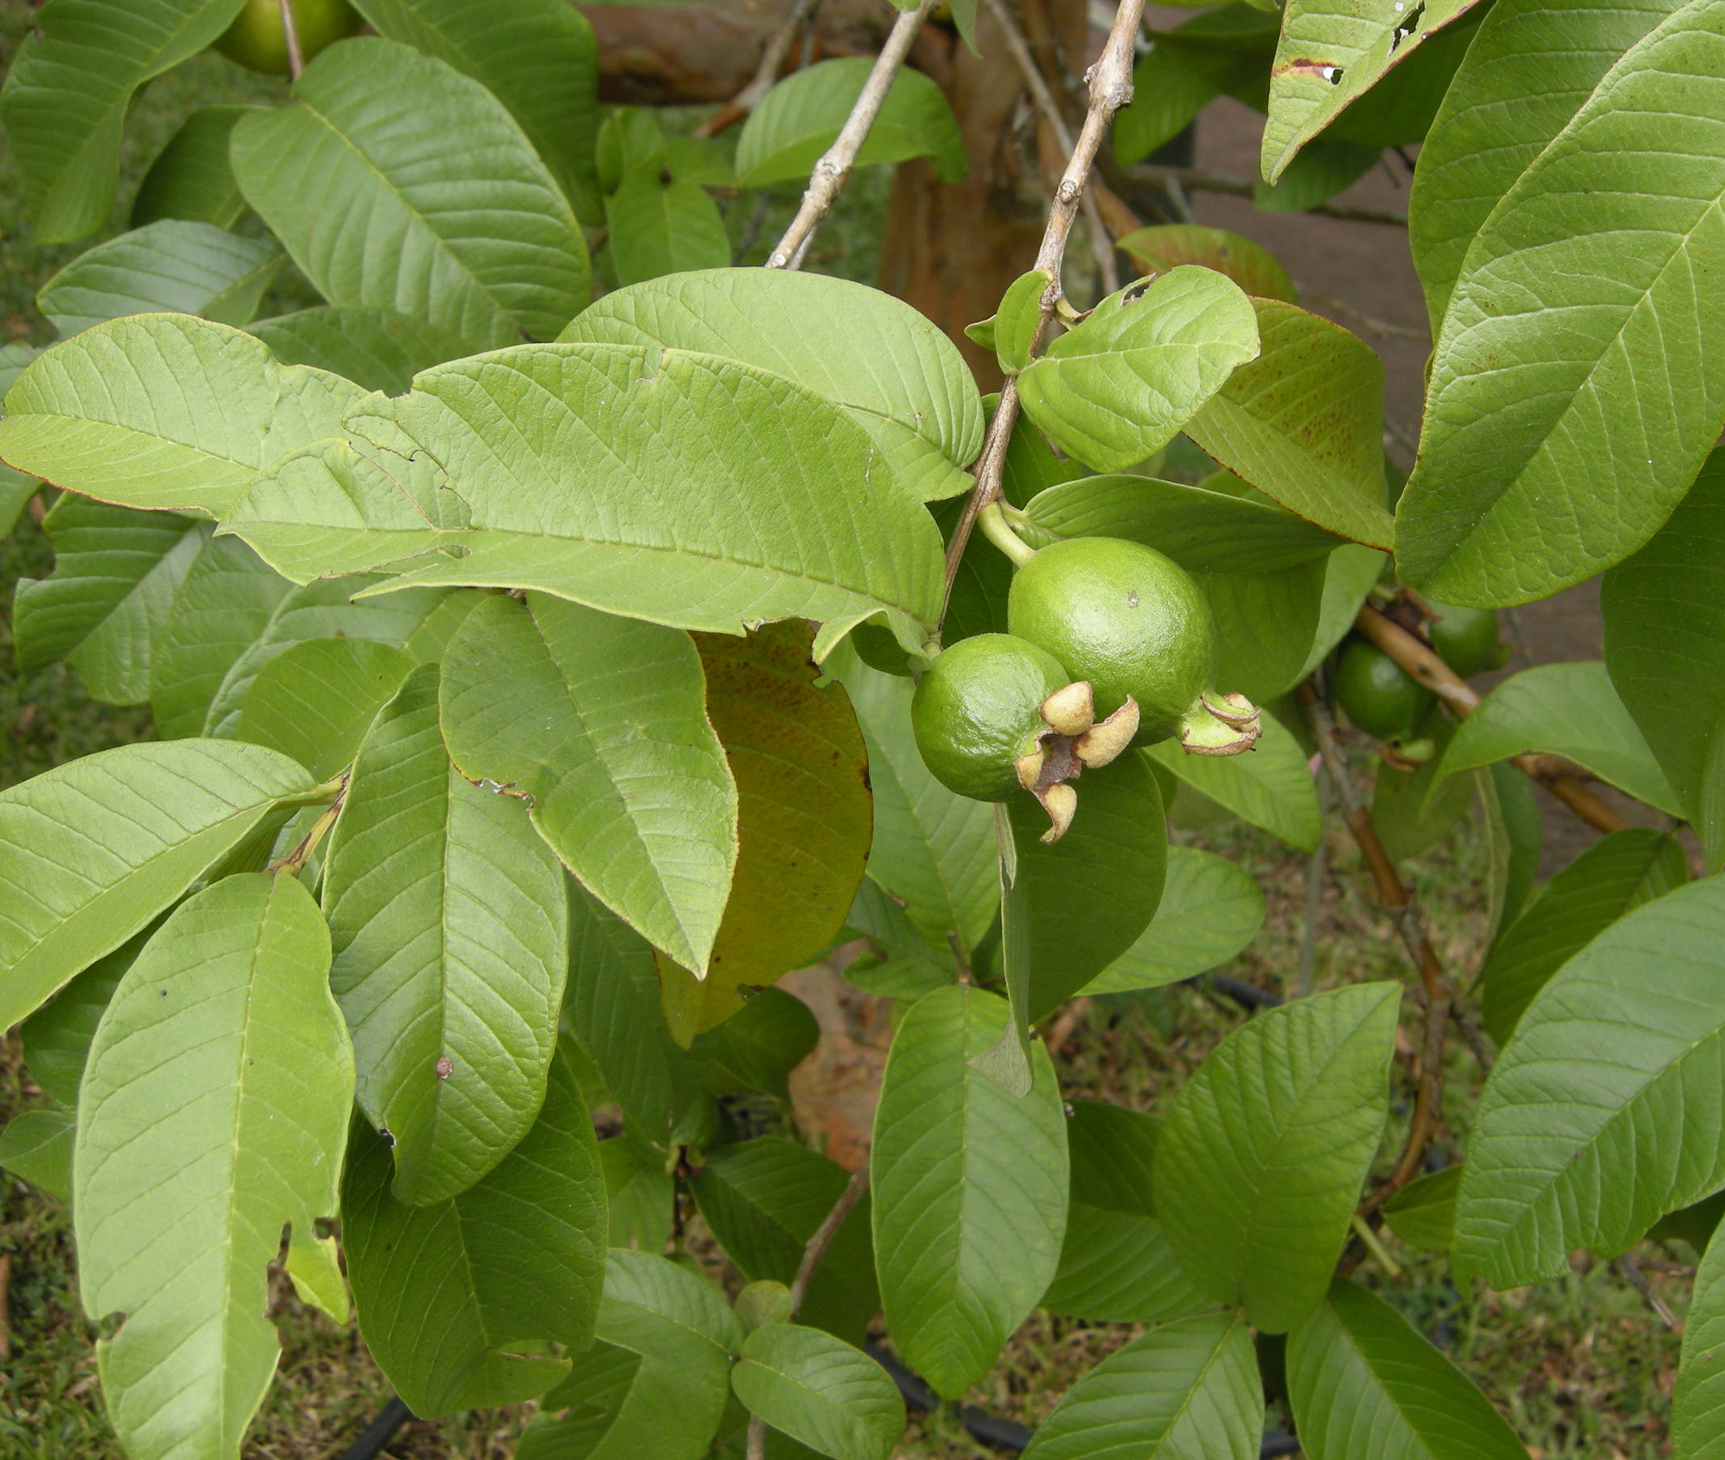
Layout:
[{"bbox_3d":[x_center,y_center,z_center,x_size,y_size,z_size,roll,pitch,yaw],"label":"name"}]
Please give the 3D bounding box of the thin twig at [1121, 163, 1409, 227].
[{"bbox_3d":[0.245,-0.326,1.200,0.190,0.030,0.030,-4,36,-5],"label":"thin twig"}]

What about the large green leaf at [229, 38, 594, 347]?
[{"bbox_3d":[-0.121,-0.137,0.524,0.066,0.016,0.117,-38,74,-24],"label":"large green leaf"}]

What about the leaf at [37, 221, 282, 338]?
[{"bbox_3d":[-0.193,-0.121,0.546,0.073,0.015,0.055,-34,61,-24],"label":"leaf"}]

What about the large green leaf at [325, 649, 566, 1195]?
[{"bbox_3d":[-0.098,0.047,0.460,0.056,0.125,0.028,2,6,-6],"label":"large green leaf"}]

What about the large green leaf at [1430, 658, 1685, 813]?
[{"bbox_3d":[0.214,0.004,0.600,0.082,0.035,0.050,-9,49,0],"label":"large green leaf"}]

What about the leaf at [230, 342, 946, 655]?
[{"bbox_3d":[-0.056,-0.047,0.410,0.147,0.028,0.060,6,60,2],"label":"leaf"}]

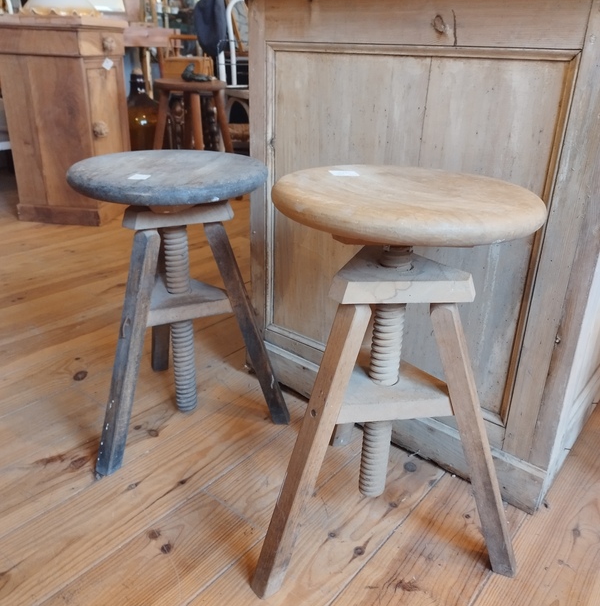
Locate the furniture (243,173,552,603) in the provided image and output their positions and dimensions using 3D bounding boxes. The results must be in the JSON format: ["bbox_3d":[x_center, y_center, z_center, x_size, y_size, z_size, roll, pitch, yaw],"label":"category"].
[{"bbox_3d":[0.116,0.096,0.810,0.393,0.552,0.390,-2,24,-9],"label":"furniture"}]

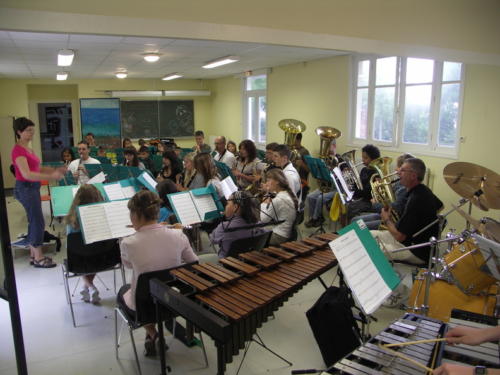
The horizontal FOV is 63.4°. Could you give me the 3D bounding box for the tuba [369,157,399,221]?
[{"bbox_3d":[1.175,0.026,3.583,0.270,0.610,0.310,-12,10,22],"label":"tuba"}]

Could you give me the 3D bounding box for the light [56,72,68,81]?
[{"bbox_3d":[-3.806,-2.261,8.187,0.200,0.090,1.270,-6,12,-25],"label":"light"}]

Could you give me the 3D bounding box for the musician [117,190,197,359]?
[{"bbox_3d":[-0.662,0.624,2.825,0.500,1.250,0.680,-7,13,-32],"label":"musician"}]

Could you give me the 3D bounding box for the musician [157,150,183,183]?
[{"bbox_3d":[-1.234,0.089,5.449,0.700,1.200,0.450,-10,14,-40],"label":"musician"}]

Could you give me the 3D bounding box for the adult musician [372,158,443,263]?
[{"bbox_3d":[1.281,0.387,3.534,0.790,1.300,0.550,3,11,19],"label":"adult musician"}]

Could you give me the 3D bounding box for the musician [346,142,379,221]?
[{"bbox_3d":[1.470,0.097,5.393,0.750,1.310,0.500,-3,11,-14],"label":"musician"}]

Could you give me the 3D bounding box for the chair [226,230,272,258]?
[{"bbox_3d":[-0.106,0.753,3.338,0.520,0.800,0.460,9,14,40],"label":"chair"}]

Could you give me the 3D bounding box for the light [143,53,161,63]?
[{"bbox_3d":[-1.400,-1.879,5.851,0.260,0.120,0.260,-5,12,-25],"label":"light"}]

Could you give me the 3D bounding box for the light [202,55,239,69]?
[{"bbox_3d":[-0.520,-1.995,6.441,0.200,0.080,1.300,-5,12,-25],"label":"light"}]

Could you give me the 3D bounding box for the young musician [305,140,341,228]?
[{"bbox_3d":[1.160,-0.064,6.197,0.800,1.330,0.520,-4,11,-18],"label":"young musician"}]

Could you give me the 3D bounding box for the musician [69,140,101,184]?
[{"bbox_3d":[-2.427,-0.059,5.947,0.520,1.310,0.800,-2,11,-6],"label":"musician"}]

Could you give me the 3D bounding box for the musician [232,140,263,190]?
[{"bbox_3d":[-0.100,-0.030,6.080,0.740,1.320,0.500,-10,14,-40],"label":"musician"}]

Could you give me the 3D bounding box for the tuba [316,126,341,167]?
[{"bbox_3d":[1.138,-0.404,6.031,0.440,0.950,0.460,-9,23,-20],"label":"tuba"}]

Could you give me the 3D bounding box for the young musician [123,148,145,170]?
[{"bbox_3d":[-1.820,0.034,6.111,0.480,1.200,0.720,4,12,23],"label":"young musician"}]

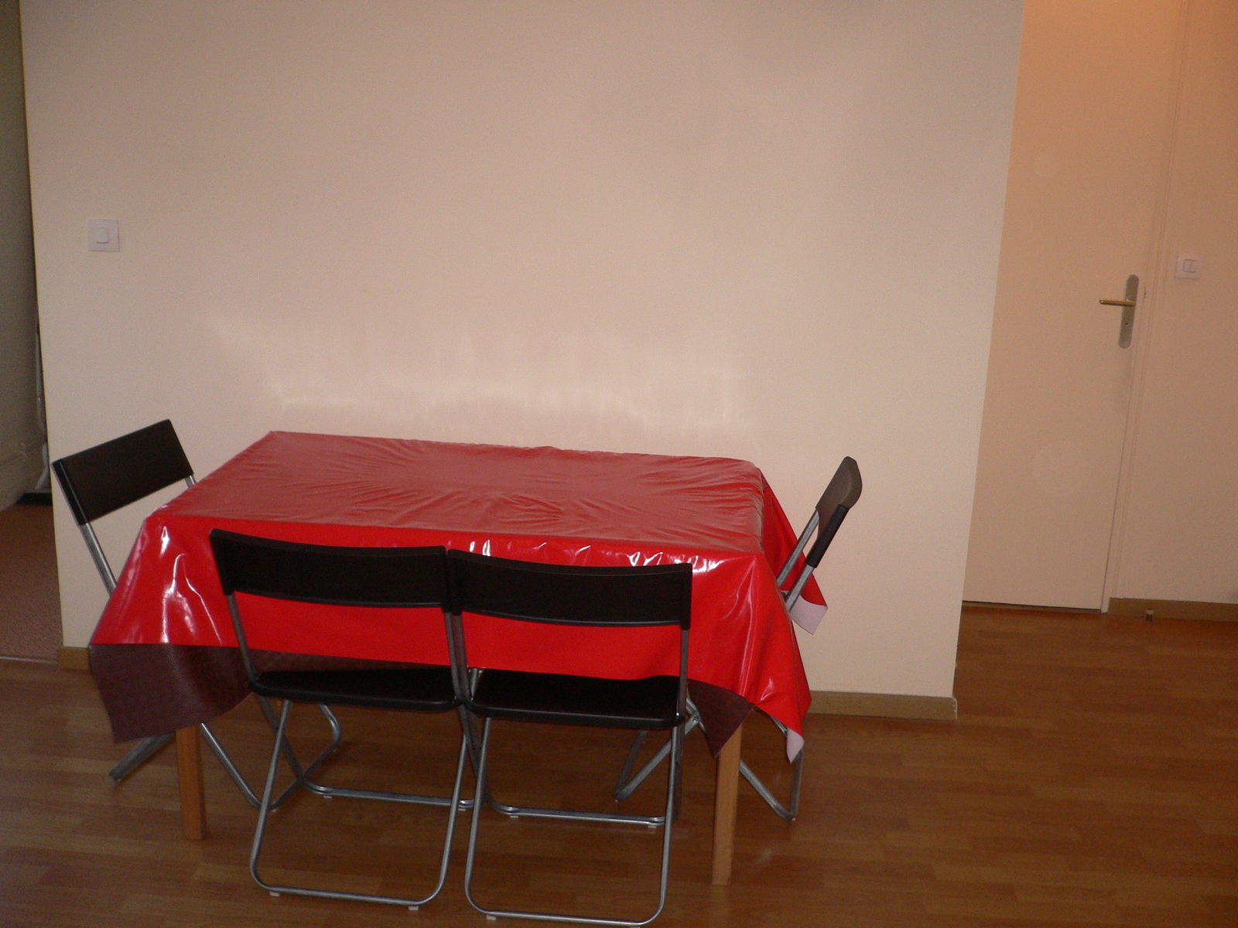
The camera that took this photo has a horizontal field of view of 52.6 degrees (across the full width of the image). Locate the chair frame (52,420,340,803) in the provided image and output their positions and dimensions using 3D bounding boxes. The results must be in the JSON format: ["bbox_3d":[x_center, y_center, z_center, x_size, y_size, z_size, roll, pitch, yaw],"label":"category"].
[{"bbox_3d":[-0.930,0.335,2.857,0.475,0.775,0.420,5,14,13],"label":"chair frame"}]

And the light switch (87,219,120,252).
[{"bbox_3d":[-1.296,-0.575,3.148,0.080,0.080,0.012,3,13,3],"label":"light switch"}]

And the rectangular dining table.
[{"bbox_3d":[-0.291,0.389,2.822,1.310,0.735,0.810,3,13,5],"label":"rectangular dining table"}]

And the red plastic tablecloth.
[{"bbox_3d":[-0.281,0.241,2.786,1.420,0.430,0.860,3,13,5],"label":"red plastic tablecloth"}]

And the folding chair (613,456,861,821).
[{"bbox_3d":[0.264,0.379,2.866,0.475,0.775,0.420,5,14,10],"label":"folding chair"}]

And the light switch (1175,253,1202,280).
[{"bbox_3d":[1.776,-0.615,3.902,0.080,0.080,0.012,3,13,3],"label":"light switch"}]

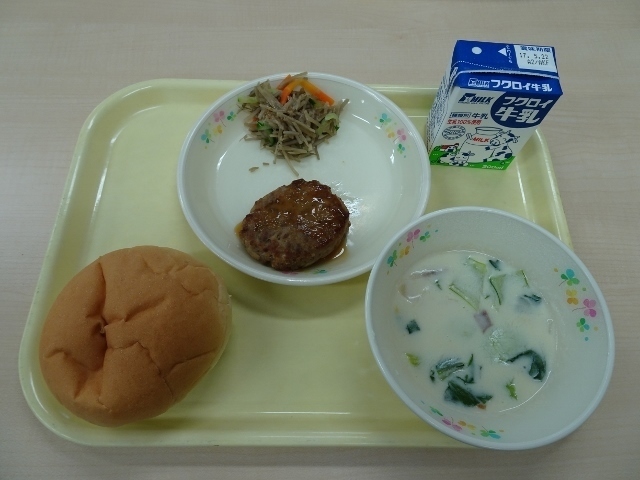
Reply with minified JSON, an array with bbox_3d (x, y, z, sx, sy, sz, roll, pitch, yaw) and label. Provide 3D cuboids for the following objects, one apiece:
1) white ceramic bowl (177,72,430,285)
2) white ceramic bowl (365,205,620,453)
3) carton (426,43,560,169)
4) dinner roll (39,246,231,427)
[{"bbox_3d":[-0.011,-0.043,0.316,0.171,0.038,0.171,1,64,-3],"label":"white ceramic bowl"},{"bbox_3d":[0.092,0.052,0.269,0.137,0.053,0.137,1,64,-3],"label":"white ceramic bowl"},{"bbox_3d":[0.121,-0.094,0.325,0.064,0.083,0.041,4,64,-2],"label":"carton"},{"bbox_3d":[-0.107,0.050,0.258,0.108,0.051,0.101,1,64,-3],"label":"dinner roll"}]

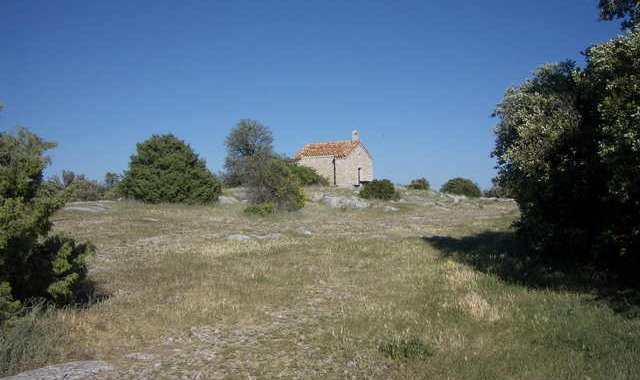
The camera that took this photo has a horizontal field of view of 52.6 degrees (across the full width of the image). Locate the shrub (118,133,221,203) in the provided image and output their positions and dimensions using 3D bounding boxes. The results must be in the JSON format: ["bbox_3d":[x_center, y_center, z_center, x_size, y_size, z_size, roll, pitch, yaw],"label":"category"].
[{"bbox_3d":[-11.358,-1.552,49.000,7.682,5.301,7.298,-1,0,-13],"label":"shrub"}]

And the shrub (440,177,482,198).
[{"bbox_3d":[13.557,-0.240,62.000,3.964,2.108,3.766,-1,0,12],"label":"shrub"}]

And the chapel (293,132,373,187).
[{"bbox_3d":[1.524,-3.196,69.444,6.422,5.868,5.726,-1,0,34],"label":"chapel"}]

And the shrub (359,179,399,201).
[{"bbox_3d":[4.791,-0.041,53.000,3.227,1.802,3.066,-1,0,5],"label":"shrub"}]

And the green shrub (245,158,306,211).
[{"bbox_3d":[-2.689,-0.309,40.000,3.653,3.153,3.288,-1,0,-4],"label":"green shrub"}]

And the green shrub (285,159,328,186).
[{"bbox_3d":[-1.576,-1.576,60.000,4.841,2.689,4.356,-1,0,-2],"label":"green shrub"}]

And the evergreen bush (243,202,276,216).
[{"bbox_3d":[-3.506,1.130,37.500,1.827,0.811,1.644,-1,0,-5],"label":"evergreen bush"}]

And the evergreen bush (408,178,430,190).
[{"bbox_3d":[10.148,-0.561,66.000,2.210,1.224,2.100,-1,0,9],"label":"evergreen bush"}]

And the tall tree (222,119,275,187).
[{"bbox_3d":[-6.851,-3.497,62.000,5.096,6.707,4.841,-1,0,-6],"label":"tall tree"}]

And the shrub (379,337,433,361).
[{"bbox_3d":[0.815,1.494,6.100,0.520,0.192,0.468,-1,0,8],"label":"shrub"}]

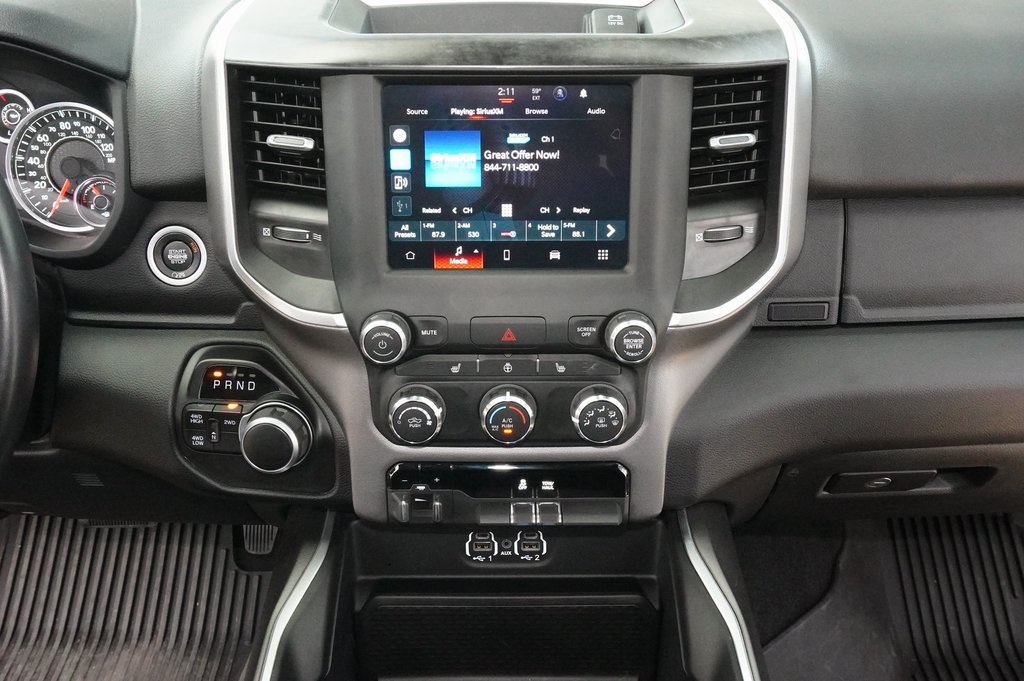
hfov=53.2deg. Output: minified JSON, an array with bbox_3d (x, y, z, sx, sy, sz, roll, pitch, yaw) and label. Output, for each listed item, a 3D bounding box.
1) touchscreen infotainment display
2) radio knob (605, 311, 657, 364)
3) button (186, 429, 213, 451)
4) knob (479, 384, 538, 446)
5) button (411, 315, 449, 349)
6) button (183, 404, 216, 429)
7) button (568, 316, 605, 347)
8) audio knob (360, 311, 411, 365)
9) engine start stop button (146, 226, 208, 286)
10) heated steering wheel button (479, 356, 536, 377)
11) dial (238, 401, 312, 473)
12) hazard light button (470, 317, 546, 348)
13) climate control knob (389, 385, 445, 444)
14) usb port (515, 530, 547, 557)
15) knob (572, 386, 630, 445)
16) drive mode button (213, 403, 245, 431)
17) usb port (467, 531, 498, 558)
[{"bbox_3d":[-0.003,-0.114,0.724,0.172,0.130,0.012,0,15,0],"label":"touchscreen infotainment display"},{"bbox_3d":[0.087,0.000,0.736,0.037,0.037,0.021,0,15,0],"label":"radio knob"},{"bbox_3d":[-0.240,0.077,0.785,0.021,0.018,0.008,0,15,0],"label":"button"},{"bbox_3d":[-0.003,0.056,0.752,0.043,0.043,0.019,0,18,0],"label":"knob"},{"bbox_3d":[-0.061,-0.006,0.747,0.029,0.025,0.010,0,15,0],"label":"button"},{"bbox_3d":[-0.236,0.057,0.771,0.021,0.019,0.008,2,16,5],"label":"button"},{"bbox_3d":[0.054,-0.006,0.737,0.027,0.023,0.008,0,18,0],"label":"button"},{"bbox_3d":[-0.091,0.000,0.732,0.037,0.037,0.019,0,18,0],"label":"audio knob"},{"bbox_3d":[-0.247,-0.062,0.755,0.044,0.044,0.012,0,3,1],"label":"engine start stop button"},{"bbox_3d":[-0.003,0.019,0.747,0.043,0.015,0.010,0,15,0],"label":"heated steering wheel button"},{"bbox_3d":[-0.178,0.075,0.761,0.056,0.056,0.021,2,16,5],"label":"dial"},{"bbox_3d":[-0.003,-0.006,0.747,0.055,0.025,0.010,0,15,0],"label":"hazard light button"},{"bbox_3d":[-0.070,0.056,0.750,0.043,0.043,0.021,0,15,0],"label":"climate control knob"},{"bbox_3d":[0.014,0.156,0.787,0.025,0.020,0.010,0,5,0],"label":"usb port"},{"bbox_3d":[0.065,0.056,0.752,0.043,0.043,0.019,0,18,0],"label":"knob"},{"bbox_3d":[-0.213,0.058,0.769,0.022,0.020,0.008,2,16,5],"label":"drive mode button"},{"bbox_3d":[-0.024,0.161,0.803,0.024,0.022,0.012,0,19,0],"label":"usb port"}]

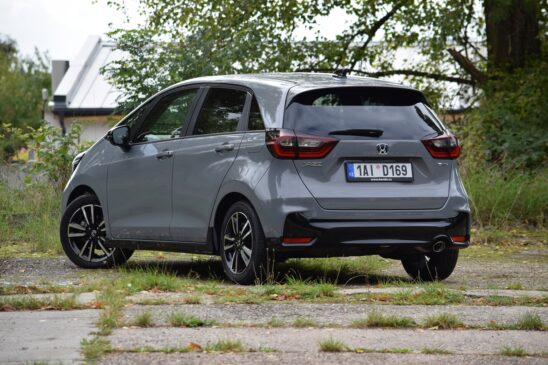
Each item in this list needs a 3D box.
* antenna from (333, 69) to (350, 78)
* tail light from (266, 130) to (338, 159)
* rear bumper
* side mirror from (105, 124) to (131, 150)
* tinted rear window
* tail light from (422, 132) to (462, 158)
[{"bbox_3d":[0.472,-0.764,22.606,0.065,0.070,0.180,0,1,-27],"label":"antenna"},{"bbox_3d":[0.194,-0.263,21.968,0.440,0.200,0.300,0,1,-27],"label":"tail light"},{"bbox_3d":[0.705,0.345,22.164,1.640,0.330,0.350,0,1,-27],"label":"rear bumper"},{"bbox_3d":[-1.161,-0.336,23.857,0.200,0.190,0.120,0,1,-27],"label":"side mirror"},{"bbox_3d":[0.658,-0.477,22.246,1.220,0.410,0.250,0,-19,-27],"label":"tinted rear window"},{"bbox_3d":[1.156,-0.269,22.461,0.440,0.200,0.300,0,1,-27],"label":"tail light"}]

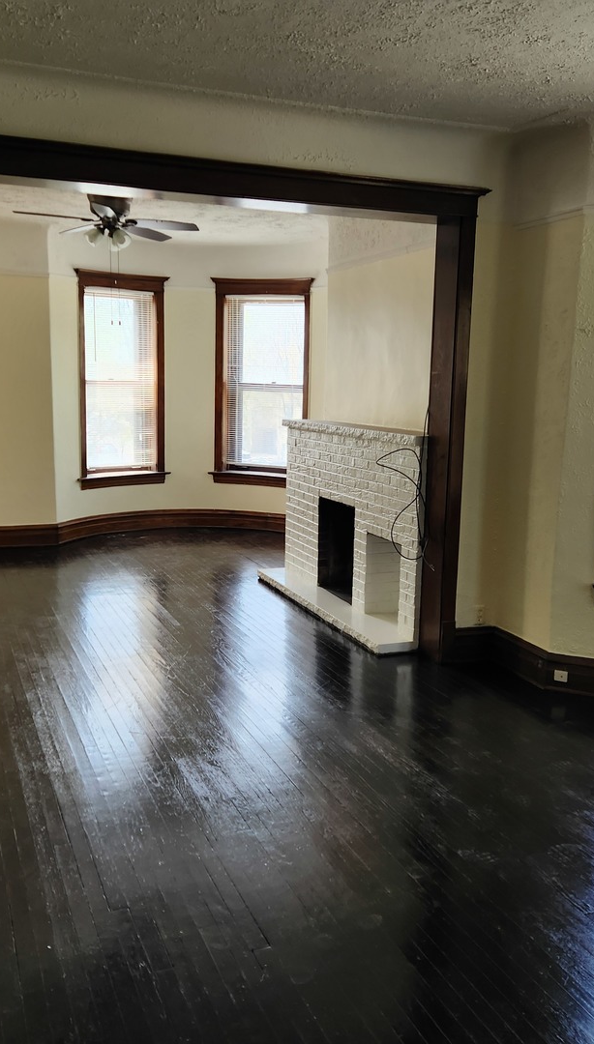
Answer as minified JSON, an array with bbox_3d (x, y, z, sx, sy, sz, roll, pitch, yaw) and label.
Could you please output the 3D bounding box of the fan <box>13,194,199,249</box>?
[{"bbox_3d":[-1.286,-2.060,6.342,1.300,0.430,1.300,-2,9,-22],"label":"fan"}]

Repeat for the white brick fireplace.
[{"bbox_3d":[0.333,-0.019,6.451,0.530,1.280,2.200,-2,9,-22],"label":"white brick fireplace"}]

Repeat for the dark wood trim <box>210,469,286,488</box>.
[{"bbox_3d":[-0.430,-0.439,9.819,1.100,0.130,0.140,4,9,15],"label":"dark wood trim"}]

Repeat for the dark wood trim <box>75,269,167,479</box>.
[{"bbox_3d":[-1.761,-1.484,9.392,0.150,2.030,1.110,9,12,43],"label":"dark wood trim"}]

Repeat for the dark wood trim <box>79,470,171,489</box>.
[{"bbox_3d":[-1.751,-0.427,9.560,0.140,0.130,1.130,9,12,43],"label":"dark wood trim"}]

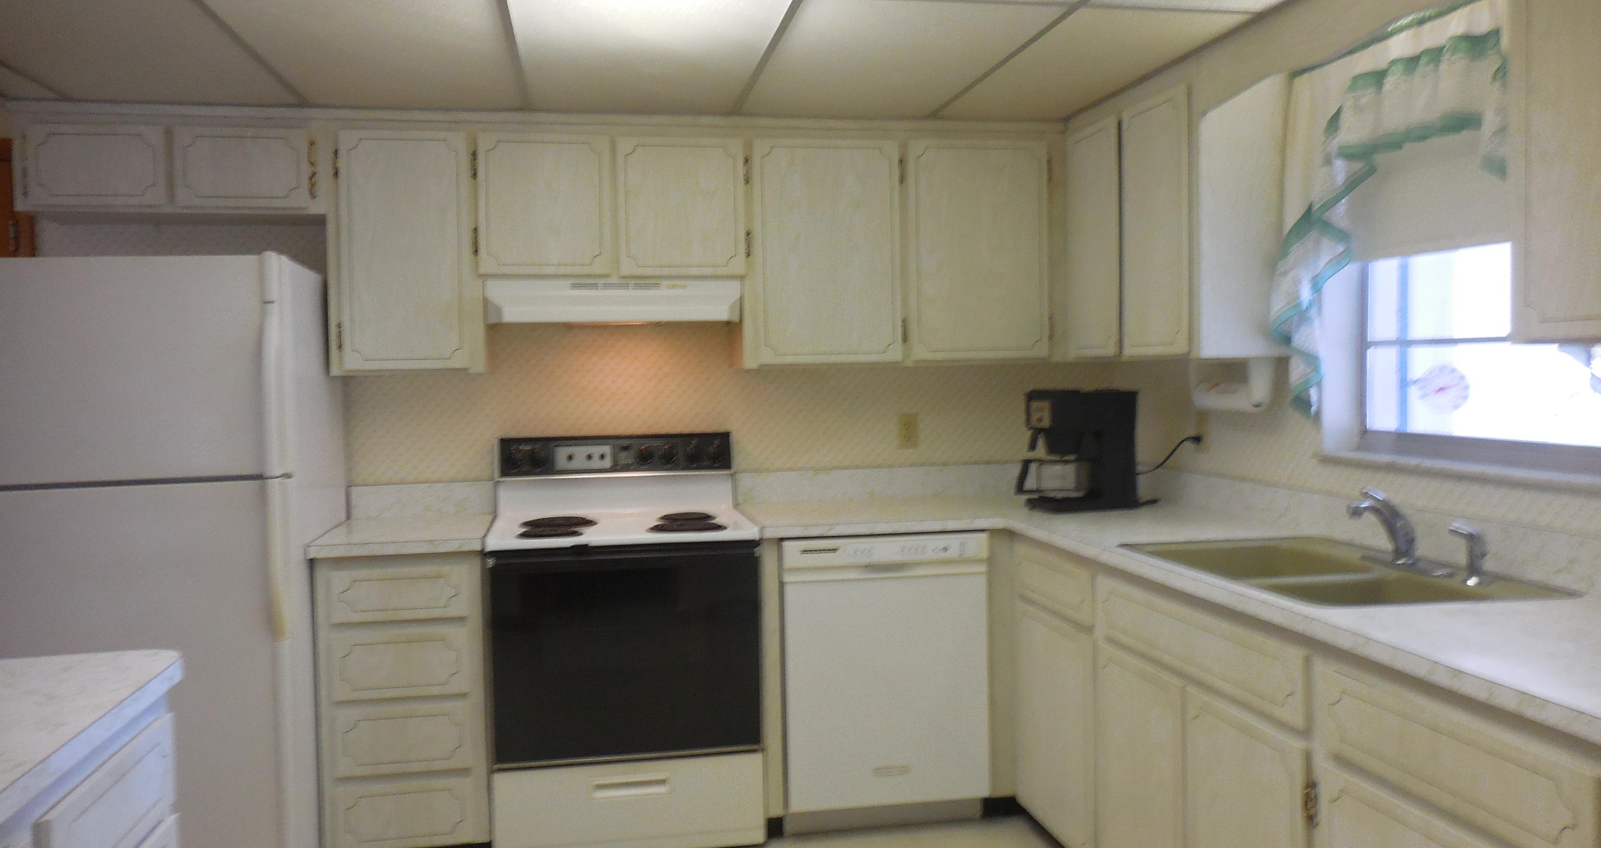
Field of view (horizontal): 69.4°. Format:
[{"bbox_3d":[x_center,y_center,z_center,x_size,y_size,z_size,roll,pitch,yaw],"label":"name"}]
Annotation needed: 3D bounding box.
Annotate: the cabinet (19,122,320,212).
[{"bbox_3d":[-1.784,-0.720,3.379,0.795,0.247,0.342,-2,2,-10],"label":"cabinet"}]

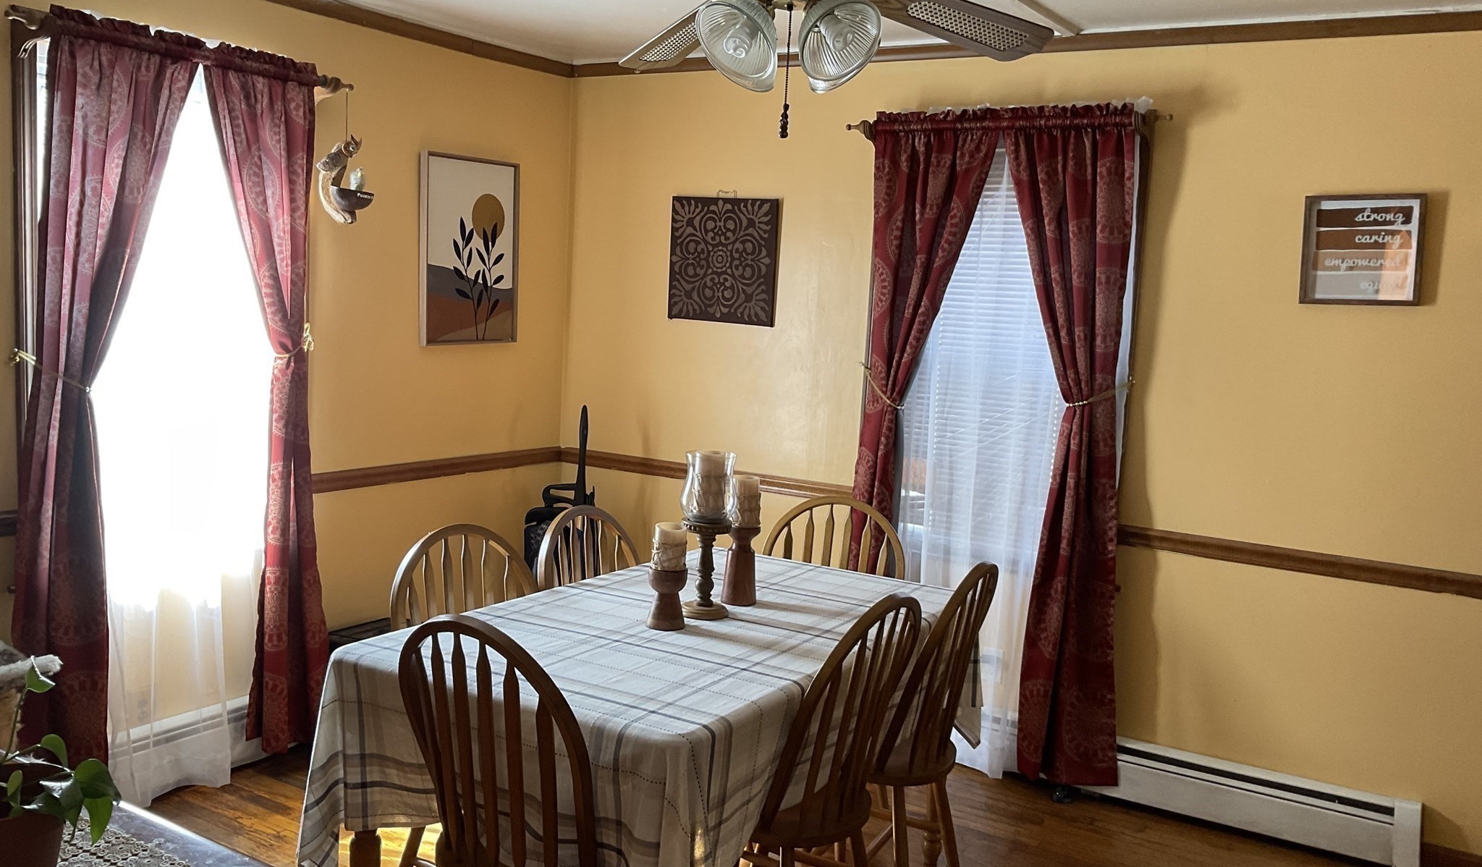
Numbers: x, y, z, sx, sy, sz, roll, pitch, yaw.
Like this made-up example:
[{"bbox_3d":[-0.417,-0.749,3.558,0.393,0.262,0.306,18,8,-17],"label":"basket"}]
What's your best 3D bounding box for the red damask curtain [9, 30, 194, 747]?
[{"bbox_3d":[-1.707,-0.042,3.380,0.155,2.100,0.530,7,8,31],"label":"red damask curtain"}]

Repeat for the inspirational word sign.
[{"bbox_3d":[1.761,-0.518,3.520,0.302,0.302,0.030,7,8,30],"label":"inspirational word sign"}]

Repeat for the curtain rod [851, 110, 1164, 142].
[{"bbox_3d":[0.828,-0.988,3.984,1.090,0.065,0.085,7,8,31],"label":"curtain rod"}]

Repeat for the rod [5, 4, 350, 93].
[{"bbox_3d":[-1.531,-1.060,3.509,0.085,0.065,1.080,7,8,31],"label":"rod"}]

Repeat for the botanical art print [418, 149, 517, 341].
[{"bbox_3d":[-0.980,-0.659,4.518,0.035,0.668,0.452,7,8,33],"label":"botanical art print"}]

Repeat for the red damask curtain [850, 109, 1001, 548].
[{"bbox_3d":[0.574,0.007,4.155,0.460,2.130,0.150,7,8,30],"label":"red damask curtain"}]

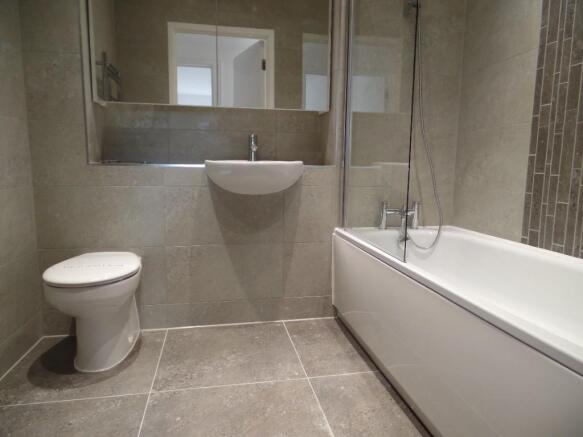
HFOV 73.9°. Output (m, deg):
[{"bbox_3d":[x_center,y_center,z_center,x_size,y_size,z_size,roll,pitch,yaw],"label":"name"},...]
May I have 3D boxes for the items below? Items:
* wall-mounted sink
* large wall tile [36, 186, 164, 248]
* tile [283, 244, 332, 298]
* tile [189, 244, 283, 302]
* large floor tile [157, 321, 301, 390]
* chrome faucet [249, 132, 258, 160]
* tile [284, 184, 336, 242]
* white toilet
[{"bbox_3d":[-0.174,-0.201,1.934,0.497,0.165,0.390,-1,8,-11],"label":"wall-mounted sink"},{"bbox_3d":[-0.914,-0.004,1.877,0.586,0.302,0.010,-1,8,-11],"label":"large wall tile"},{"bbox_3d":[0.090,0.283,2.113,0.273,0.304,0.010,-1,8,-11],"label":"tile"},{"bbox_3d":[-0.303,0.288,2.037,0.527,0.304,0.010,-1,8,-11],"label":"tile"},{"bbox_3d":[-0.283,0.612,1.781,0.600,0.010,0.580,-1,8,-11],"label":"large floor tile"},{"bbox_3d":[-0.192,-0.362,1.971,0.043,0.154,0.150,-1,8,-11],"label":"chrome faucet"},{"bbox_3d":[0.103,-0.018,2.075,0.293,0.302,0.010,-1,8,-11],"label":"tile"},{"bbox_3d":[-0.814,0.403,1.656,0.355,0.425,0.565,-1,8,-11],"label":"white toilet"}]

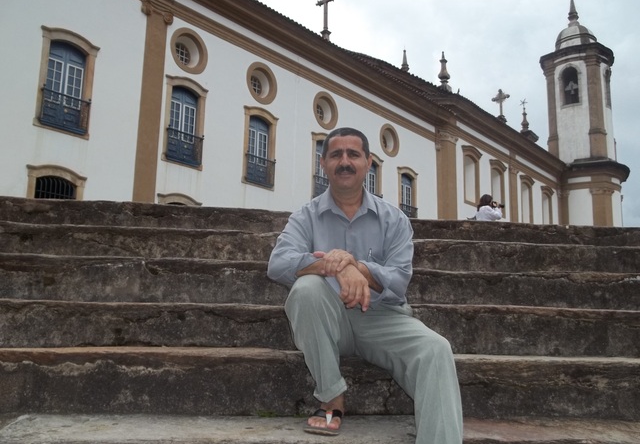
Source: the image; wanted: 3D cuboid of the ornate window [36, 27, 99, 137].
[{"bbox_3d":[-6.769,-3.734,16.306,0.360,2.858,1.621,-9,-15,41],"label":"ornate window"}]

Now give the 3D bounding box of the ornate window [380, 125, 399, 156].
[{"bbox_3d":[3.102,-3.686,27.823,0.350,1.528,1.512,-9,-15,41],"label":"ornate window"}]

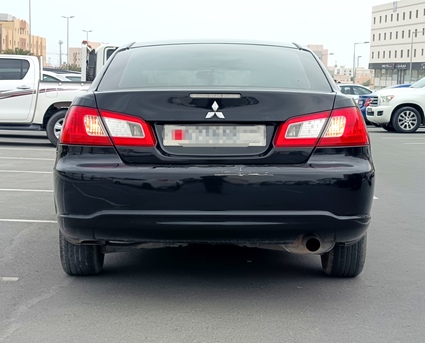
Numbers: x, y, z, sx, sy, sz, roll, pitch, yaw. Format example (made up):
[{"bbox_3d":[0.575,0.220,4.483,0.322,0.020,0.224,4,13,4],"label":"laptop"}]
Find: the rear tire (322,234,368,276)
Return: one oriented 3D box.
[{"bbox_3d":[0.796,0.319,5.849,0.225,0.660,0.660,0,5,0],"label":"rear tire"}]

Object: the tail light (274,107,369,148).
[{"bbox_3d":[0.580,-0.224,4.989,0.520,0.210,0.260,-1,5,-12],"label":"tail light"}]

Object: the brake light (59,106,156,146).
[{"bbox_3d":[-0.548,-0.229,4.990,0.520,0.210,0.260,1,5,12],"label":"brake light"}]

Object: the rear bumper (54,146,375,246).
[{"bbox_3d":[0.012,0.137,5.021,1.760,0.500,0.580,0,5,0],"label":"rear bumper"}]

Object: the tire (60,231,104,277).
[{"bbox_3d":[-0.779,0.312,5.851,0.225,0.660,0.660,0,5,0],"label":"tire"}]

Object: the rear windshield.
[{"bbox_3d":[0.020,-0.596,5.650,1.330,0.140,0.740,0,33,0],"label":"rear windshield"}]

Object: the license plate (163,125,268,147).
[{"bbox_3d":[0.017,-0.185,4.852,0.520,0.112,0.020,0,5,0],"label":"license plate"}]

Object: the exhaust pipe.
[{"bbox_3d":[0.524,0.374,5.031,0.080,0.080,0.200,0,5,0],"label":"exhaust pipe"}]

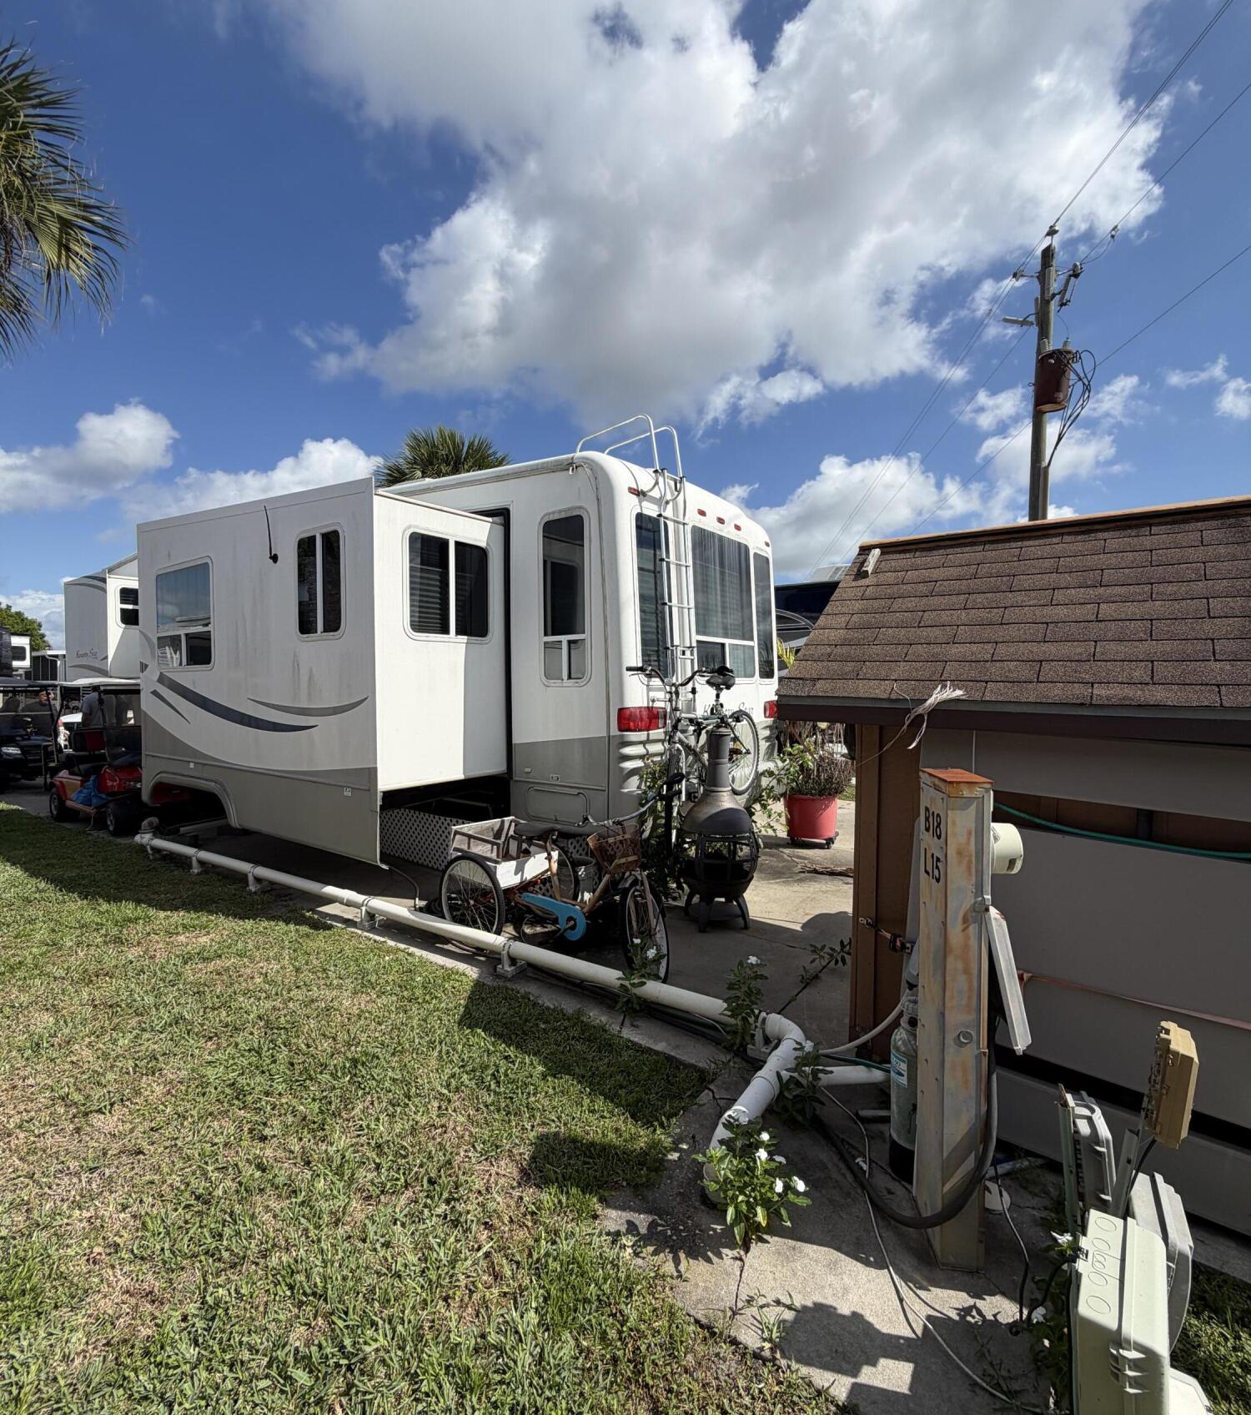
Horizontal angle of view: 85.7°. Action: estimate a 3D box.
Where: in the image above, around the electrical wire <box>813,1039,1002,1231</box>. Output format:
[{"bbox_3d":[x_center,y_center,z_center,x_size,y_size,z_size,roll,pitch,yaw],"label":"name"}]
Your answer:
[{"bbox_3d":[0.840,1.332,2.318,0.354,0.620,0.735,-1,4,-33],"label":"electrical wire"}]

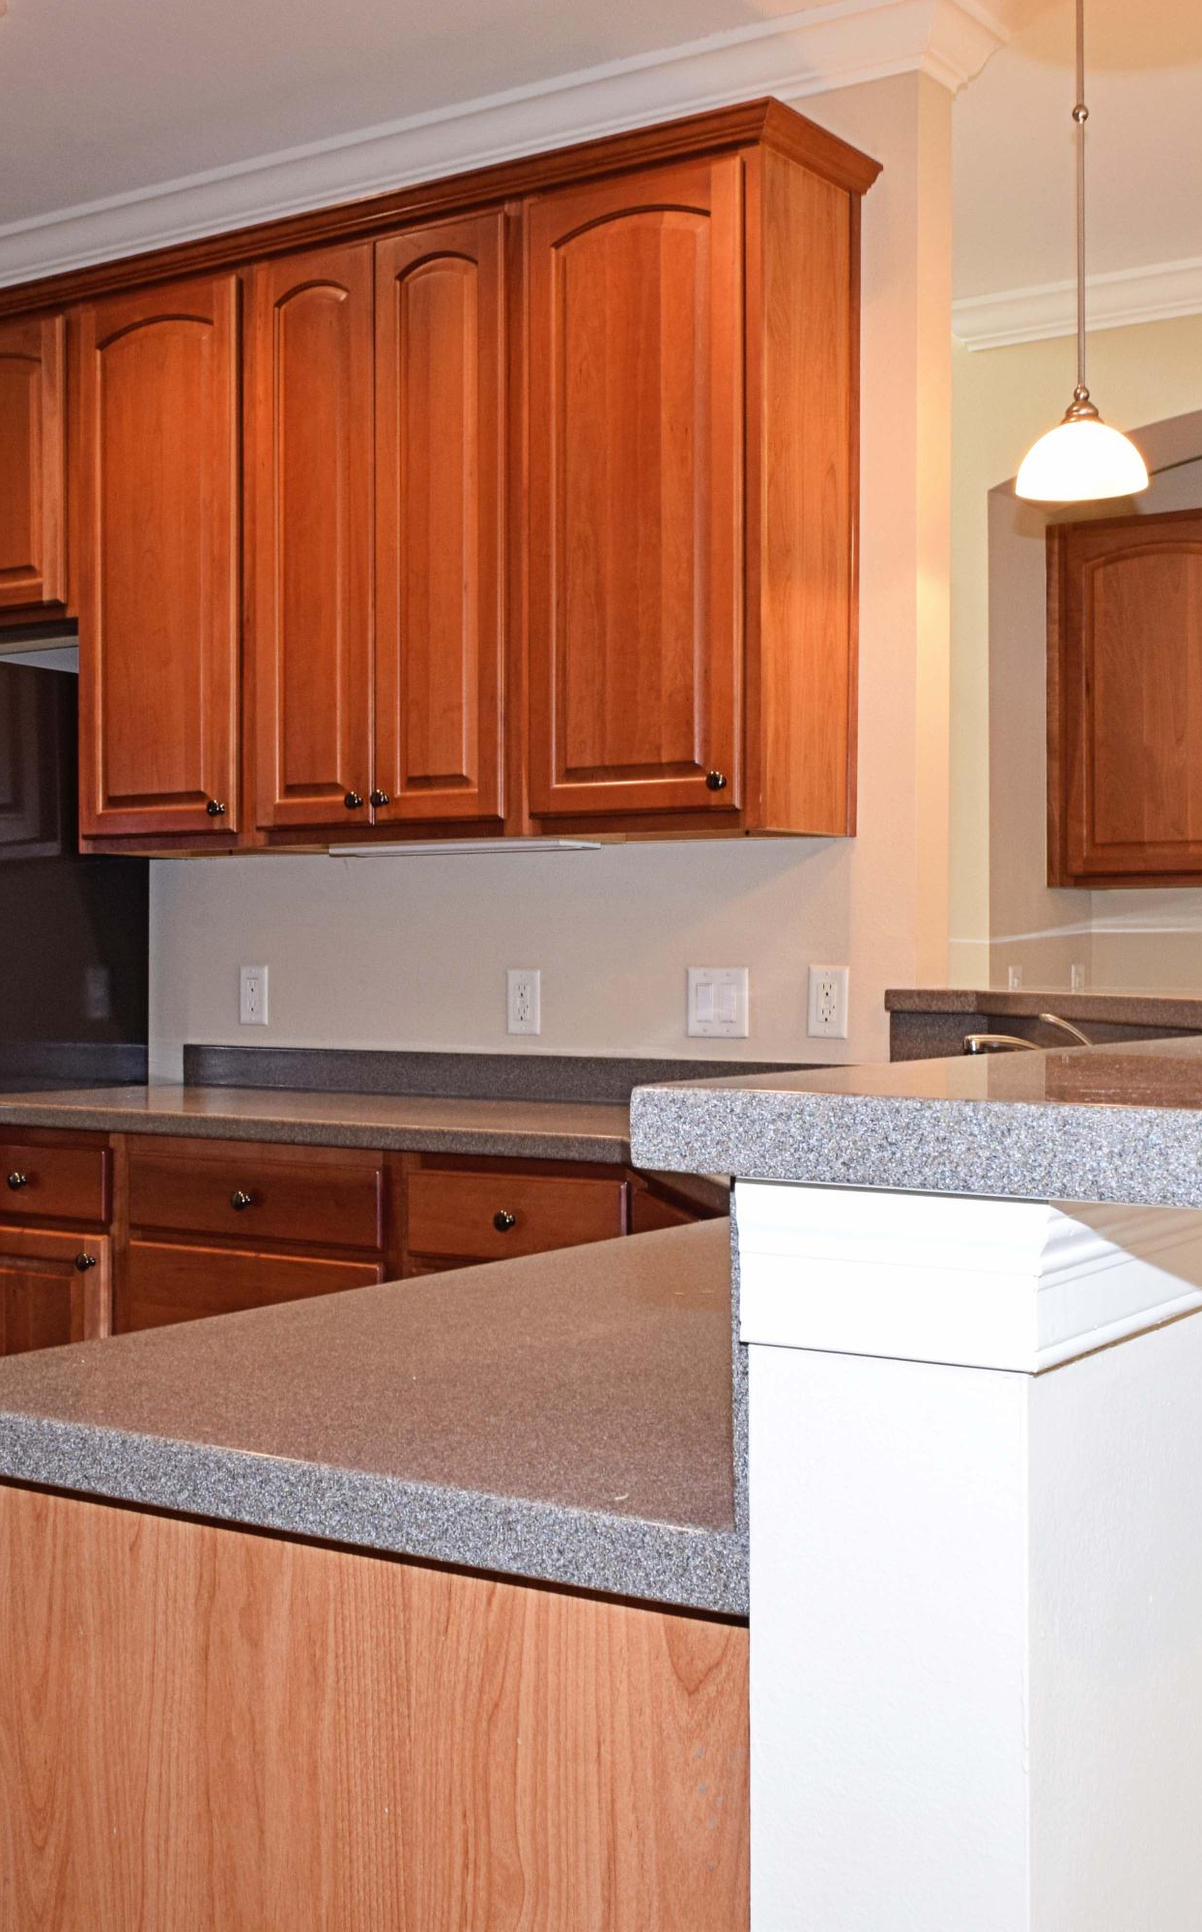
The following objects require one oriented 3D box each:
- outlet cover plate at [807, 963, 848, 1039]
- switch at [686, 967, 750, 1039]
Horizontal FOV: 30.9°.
[{"bbox_3d":[0.384,0.062,3.656,0.073,0.118,0.008,0,1,34],"label":"outlet cover plate"},{"bbox_3d":[0.204,0.065,3.775,0.120,0.119,0.008,0,1,34],"label":"switch"}]

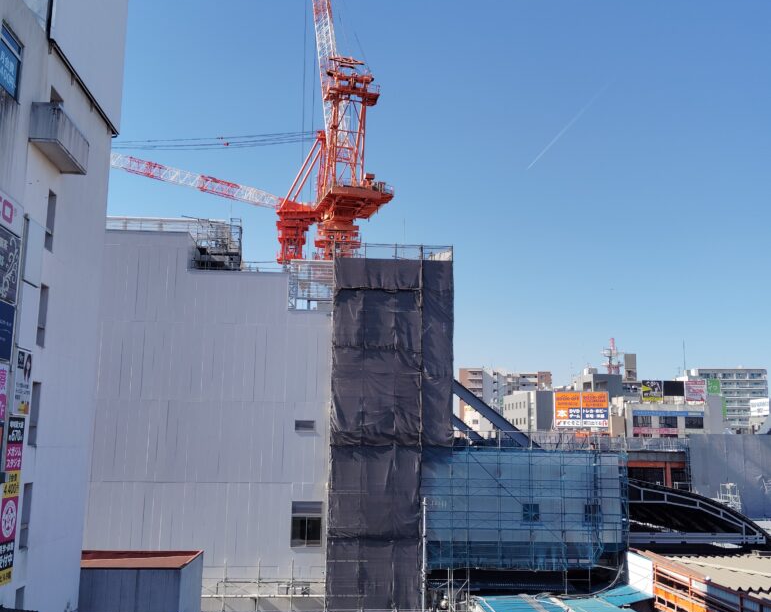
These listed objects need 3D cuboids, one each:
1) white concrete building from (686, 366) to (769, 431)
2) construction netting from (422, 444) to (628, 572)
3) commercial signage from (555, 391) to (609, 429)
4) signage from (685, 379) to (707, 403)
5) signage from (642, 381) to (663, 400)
[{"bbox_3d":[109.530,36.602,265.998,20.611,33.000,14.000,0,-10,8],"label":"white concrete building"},{"bbox_3d":[8.004,11.635,48.339,11.550,7.054,1.800,1,-10,0],"label":"construction netting"},{"bbox_3d":[31.669,16.724,134.223,8.348,6.039,0.500,-2,-10,14],"label":"commercial signage"},{"bbox_3d":[56.008,15.342,149.768,3.501,4.084,0.300,0,-10,5],"label":"signage"},{"bbox_3d":[48.097,15.429,149.729,3.485,3.903,0.300,0,-10,5],"label":"signage"}]

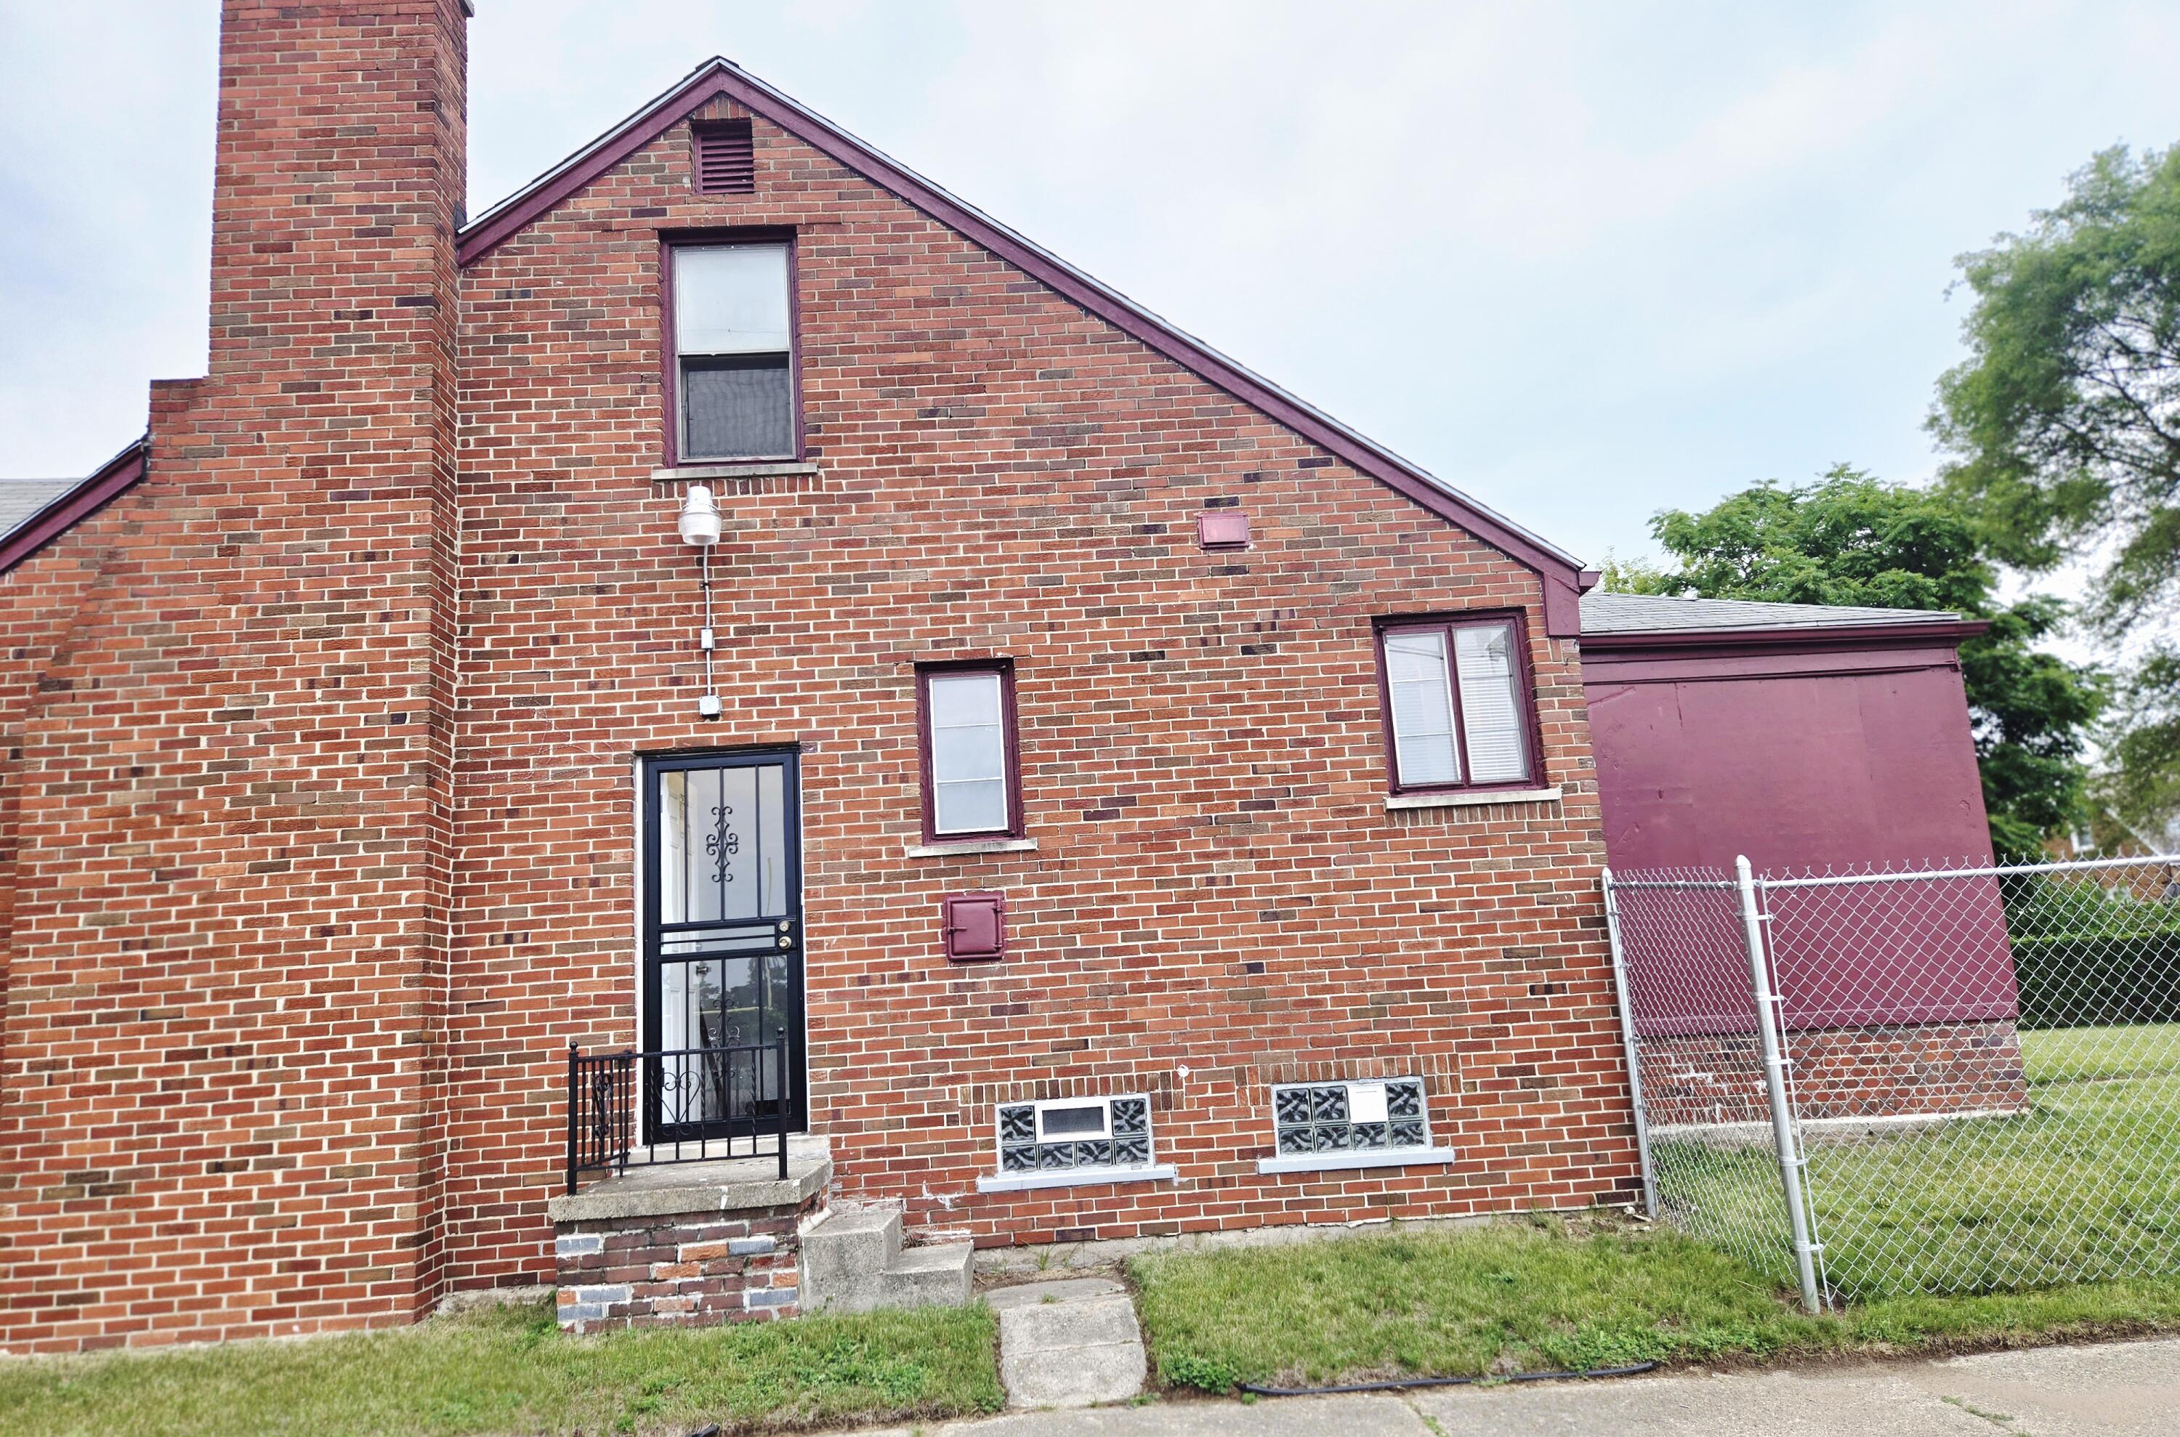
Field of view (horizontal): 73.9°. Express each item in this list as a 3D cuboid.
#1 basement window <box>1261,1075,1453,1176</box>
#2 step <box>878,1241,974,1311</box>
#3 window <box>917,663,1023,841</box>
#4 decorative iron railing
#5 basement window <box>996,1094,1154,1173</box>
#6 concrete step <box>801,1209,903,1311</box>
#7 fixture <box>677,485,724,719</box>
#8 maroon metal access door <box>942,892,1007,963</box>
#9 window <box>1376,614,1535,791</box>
[{"bbox_3d":[1.423,2.192,7.830,1.038,0.453,0.160,-3,-11,-3],"label":"basement window"},{"bbox_3d":[-0.788,2.770,7.206,0.366,0.174,0.750,-3,-11,-3],"label":"step"},{"bbox_3d":[-0.672,0.196,8.154,0.544,1.010,0.120,-3,-11,-3],"label":"window"},{"bbox_3d":[-1.967,1.933,7.264,1.030,0.694,0.835,-3,-11,-3],"label":"decorative iron railing"},{"bbox_3d":[-0.078,2.234,7.779,0.819,0.373,0.100,-3,-11,-3],"label":"basement window"},{"bbox_3d":[-1.165,2.693,7.208,0.378,0.373,0.750,-3,-11,-3],"label":"concrete step"},{"bbox_3d":[-2.164,-0.671,8.066,0.237,1.306,0.280,-3,-11,-3],"label":"fixture"},{"bbox_3d":[-0.623,1.140,7.916,0.311,0.374,0.070,-3,-11,-3],"label":"maroon metal access door"},{"bbox_3d":[2.103,-0.073,8.304,0.879,1.007,0.120,-3,-11,-3],"label":"window"}]

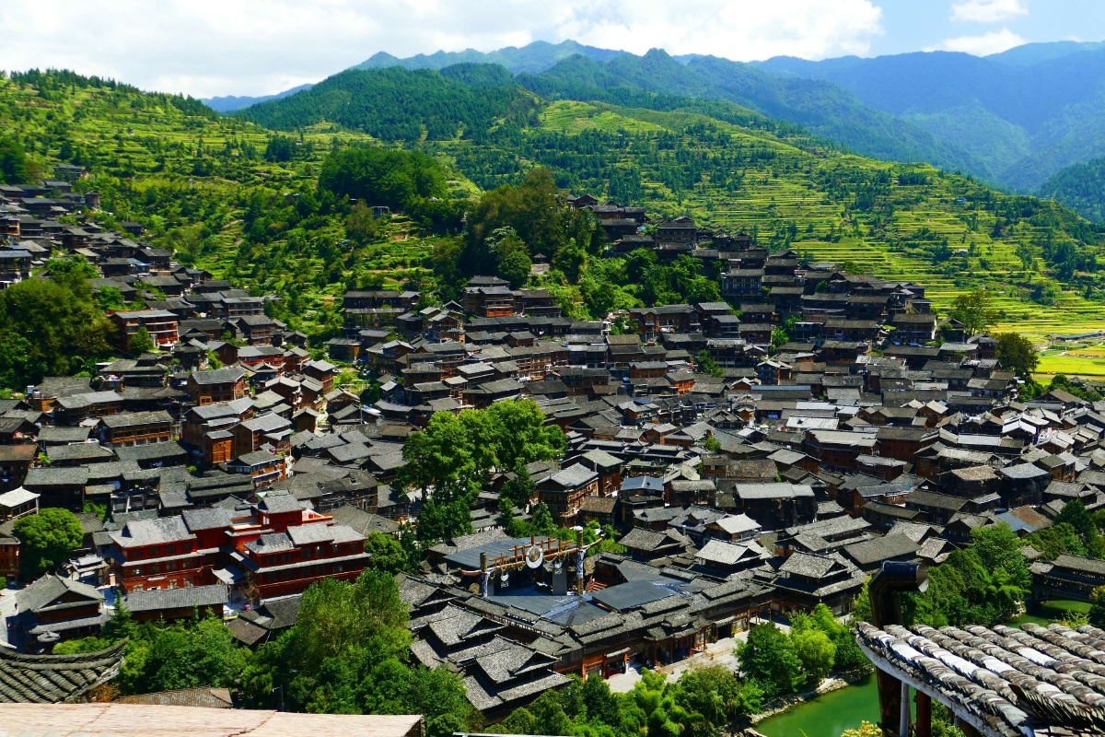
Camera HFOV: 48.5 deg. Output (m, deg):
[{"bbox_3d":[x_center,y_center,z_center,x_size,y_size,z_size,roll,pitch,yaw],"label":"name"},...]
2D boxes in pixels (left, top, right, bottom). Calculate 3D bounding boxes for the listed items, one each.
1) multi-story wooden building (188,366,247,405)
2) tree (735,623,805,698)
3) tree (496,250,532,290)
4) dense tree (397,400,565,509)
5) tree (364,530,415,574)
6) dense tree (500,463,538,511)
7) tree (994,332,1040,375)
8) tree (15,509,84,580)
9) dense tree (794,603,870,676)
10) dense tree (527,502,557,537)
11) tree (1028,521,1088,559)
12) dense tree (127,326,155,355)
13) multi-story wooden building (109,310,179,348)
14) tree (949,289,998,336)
[{"bbox_3d":[-93.230,5.240,341.000,14.000,9.300,9.000,-3,9,-20],"label":"multi-story wooden building"},{"bbox_3d":[37.250,50.010,210.000,11.800,12.500,11.500,0,8,0],"label":"tree"},{"bbox_3d":[-15.430,-40.460,508.000,14.300,17.630,13.500,-1,7,-2],"label":"tree"},{"bbox_3d":[-20.350,23.010,350.000,46.000,26.120,28.000,-1,7,-3],"label":"dense tree"},{"bbox_3d":[-35.480,40.450,265.000,10.000,11.500,10.000,0,8,0],"label":"tree"},{"bbox_3d":[-9.480,32.650,337.000,10.000,13.360,9.500,-1,7,-2],"label":"dense tree"},{"bbox_3d":[198.670,-5.100,525.000,18.500,20.740,18.000,3,8,21],"label":"tree"},{"bbox_3d":[-111.700,39.270,272.000,15.300,16.990,14.500,-3,8,-23],"label":"tree"},{"bbox_3d":[50.540,48.910,222.000,13.300,11.750,10.500,1,8,13],"label":"dense tree"},{"bbox_3d":[-2.700,38.470,313.000,7.300,9.010,7.000,0,7,-1],"label":"dense tree"},{"bbox_3d":[116.230,40.290,282.000,13.000,9.800,11.500,0,8,0],"label":"tree"},{"bbox_3d":[-126.260,-8.620,377.000,7.800,8.300,7.500,0,8,0],"label":"dense tree"},{"bbox_3d":[-129.070,-12.080,388.000,18.000,10.800,12.000,-7,10,-40],"label":"multi-story wooden building"},{"bbox_3d":[147.560,-19.030,430.000,16.500,17.000,15.500,0,8,0],"label":"tree"}]

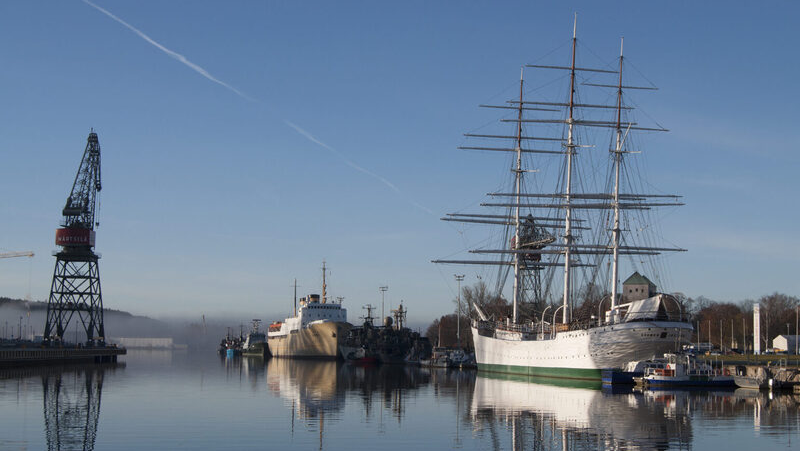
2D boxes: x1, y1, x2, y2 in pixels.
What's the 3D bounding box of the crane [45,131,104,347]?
[{"bbox_3d":[-76.523,3.151,302.428,11.500,51.500,13.500,0,-5,6],"label":"crane"}]

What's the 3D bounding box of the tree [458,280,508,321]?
[{"bbox_3d":[26.165,27.822,396.014,15.000,21.500,14.000,1,-5,0],"label":"tree"}]

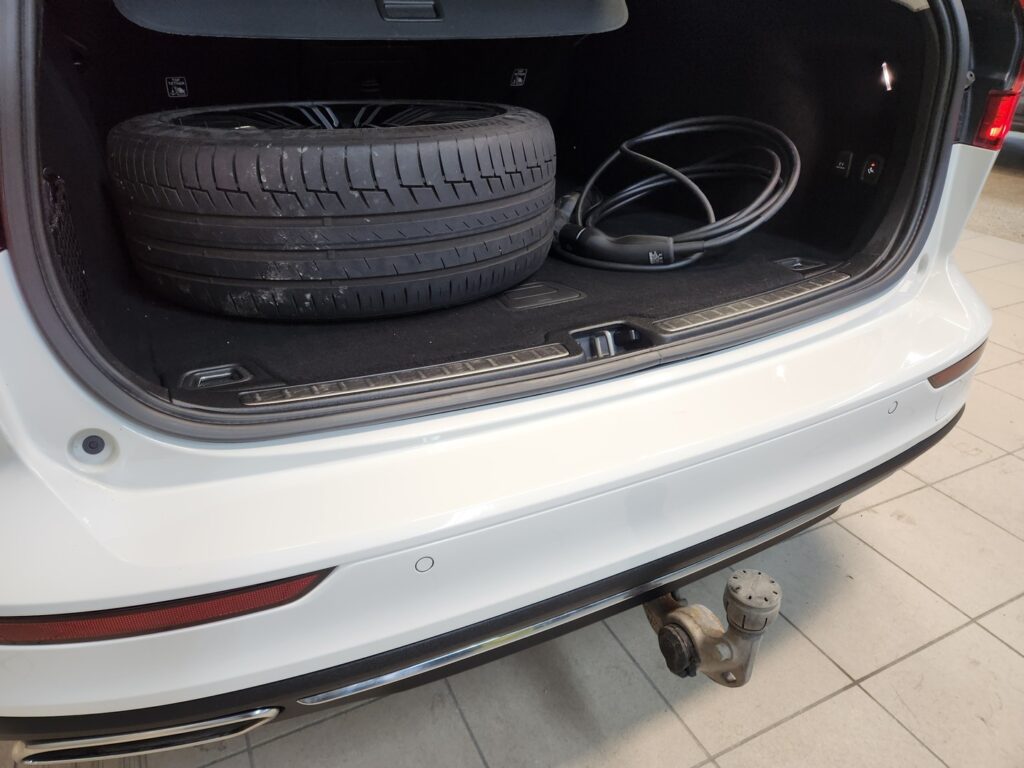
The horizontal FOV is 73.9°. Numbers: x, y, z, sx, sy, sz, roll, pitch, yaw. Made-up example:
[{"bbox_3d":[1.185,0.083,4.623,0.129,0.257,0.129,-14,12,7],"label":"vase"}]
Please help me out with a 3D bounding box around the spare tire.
[{"bbox_3d":[-0.265,-0.318,1.114,0.672,0.238,0.672,-12,28,-23],"label":"spare tire"}]

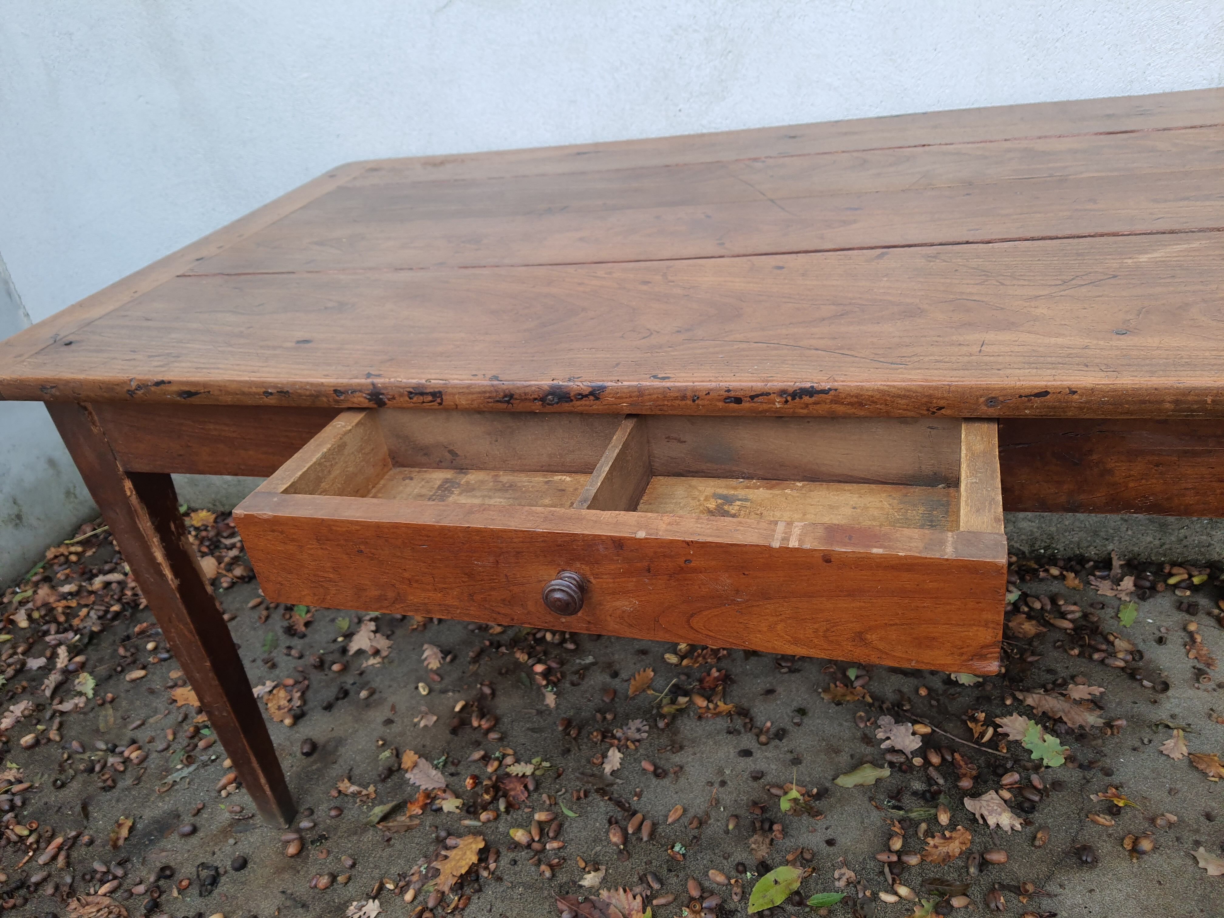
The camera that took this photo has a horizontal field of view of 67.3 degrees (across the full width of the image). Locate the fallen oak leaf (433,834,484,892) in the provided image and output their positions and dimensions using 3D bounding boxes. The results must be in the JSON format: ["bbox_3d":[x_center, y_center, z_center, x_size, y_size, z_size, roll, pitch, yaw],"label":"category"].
[{"bbox_3d":[-0.207,0.536,1.229,0.055,0.018,0.090,17,40,37],"label":"fallen oak leaf"}]

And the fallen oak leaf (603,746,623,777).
[{"bbox_3d":[0.002,0.434,1.319,0.026,0.010,0.052,1,32,18],"label":"fallen oak leaf"}]

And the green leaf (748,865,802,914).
[{"bbox_3d":[0.195,0.522,1.112,0.085,0.014,0.042,-25,34,-24],"label":"green leaf"}]

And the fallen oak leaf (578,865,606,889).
[{"bbox_3d":[-0.021,0.530,1.163,0.038,0.012,0.027,-32,37,-33],"label":"fallen oak leaf"}]

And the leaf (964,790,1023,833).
[{"bbox_3d":[0.487,0.452,1.174,0.048,0.016,0.069,-17,32,-13],"label":"leaf"}]

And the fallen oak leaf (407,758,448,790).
[{"bbox_3d":[-0.276,0.471,1.362,0.040,0.012,0.079,-32,37,-33],"label":"fallen oak leaf"}]

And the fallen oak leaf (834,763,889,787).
[{"bbox_3d":[0.341,0.432,1.250,0.078,0.014,0.031,-16,31,-11],"label":"fallen oak leaf"}]

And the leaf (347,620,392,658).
[{"bbox_3d":[-0.425,0.319,1.630,0.080,0.015,0.094,-5,31,8],"label":"leaf"}]

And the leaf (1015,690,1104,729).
[{"bbox_3d":[0.630,0.352,1.299,0.120,0.018,0.059,19,41,39],"label":"leaf"}]

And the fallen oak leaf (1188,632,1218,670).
[{"bbox_3d":[0.850,0.278,1.327,0.034,0.015,0.071,2,33,20],"label":"fallen oak leaf"}]

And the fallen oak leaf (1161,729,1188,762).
[{"bbox_3d":[0.754,0.380,1.222,0.055,0.012,0.030,-30,36,-30],"label":"fallen oak leaf"}]

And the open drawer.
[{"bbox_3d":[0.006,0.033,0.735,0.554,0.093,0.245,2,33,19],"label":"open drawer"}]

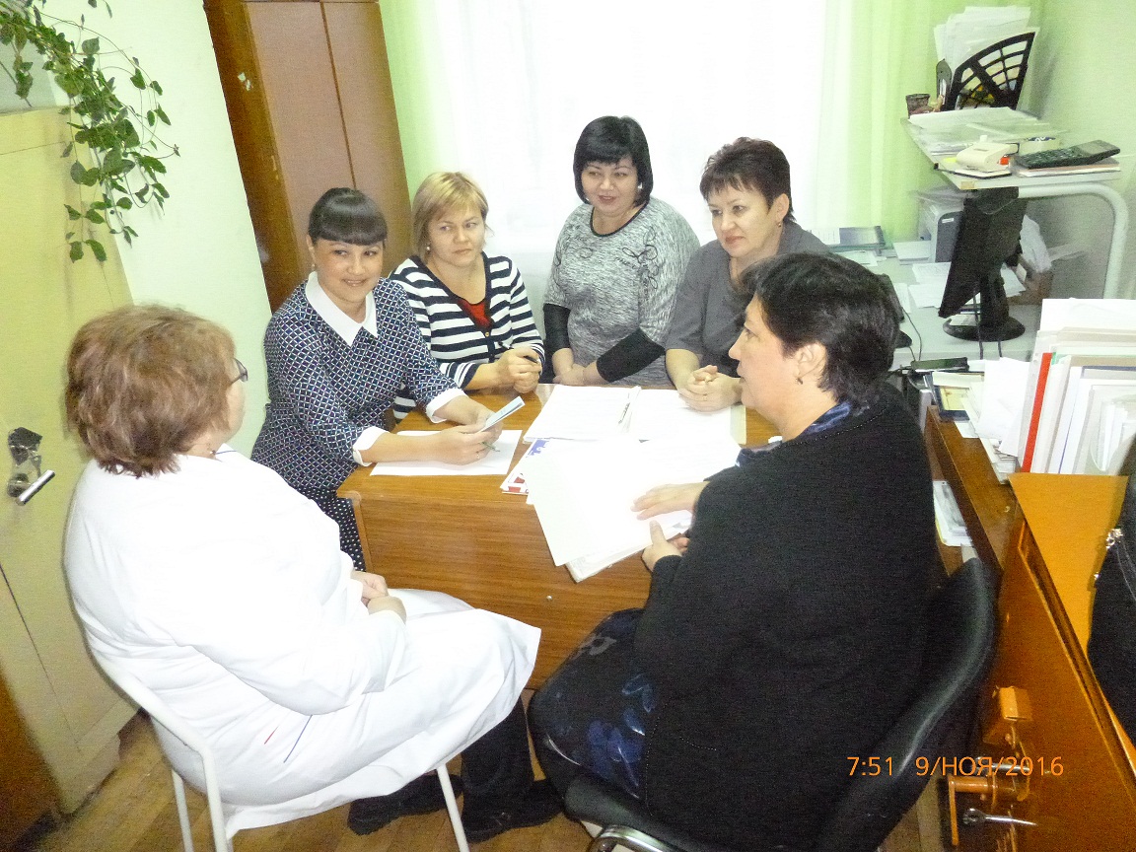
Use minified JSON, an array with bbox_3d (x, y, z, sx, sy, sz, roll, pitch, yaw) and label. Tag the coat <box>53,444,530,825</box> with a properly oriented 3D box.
[{"bbox_3d":[-0.392,0.331,1.385,0.680,0.750,0.520,-7,24,-4],"label":"coat"}]

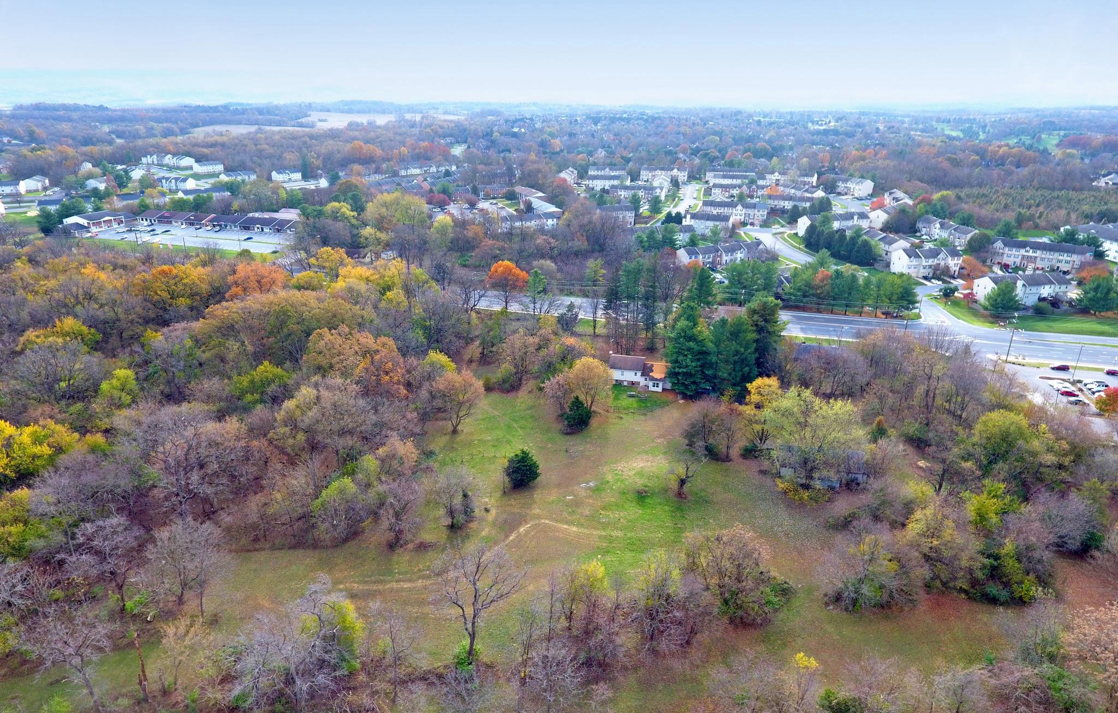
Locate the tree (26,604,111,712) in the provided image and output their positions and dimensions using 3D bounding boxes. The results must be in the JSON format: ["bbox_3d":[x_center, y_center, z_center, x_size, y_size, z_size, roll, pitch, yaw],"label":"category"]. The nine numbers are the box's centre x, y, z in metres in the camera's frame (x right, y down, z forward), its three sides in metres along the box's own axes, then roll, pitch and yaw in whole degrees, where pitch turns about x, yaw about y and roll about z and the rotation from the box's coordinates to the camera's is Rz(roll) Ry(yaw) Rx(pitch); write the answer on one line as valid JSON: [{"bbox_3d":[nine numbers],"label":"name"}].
[{"bbox_3d":[-60.387,38.941,80.891,9.000,14.500,9.000,0,21,0],"label":"tree"}]

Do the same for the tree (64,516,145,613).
[{"bbox_3d":[-63.710,30.520,91.780,9.800,14.900,9.800,0,22,0],"label":"tree"}]

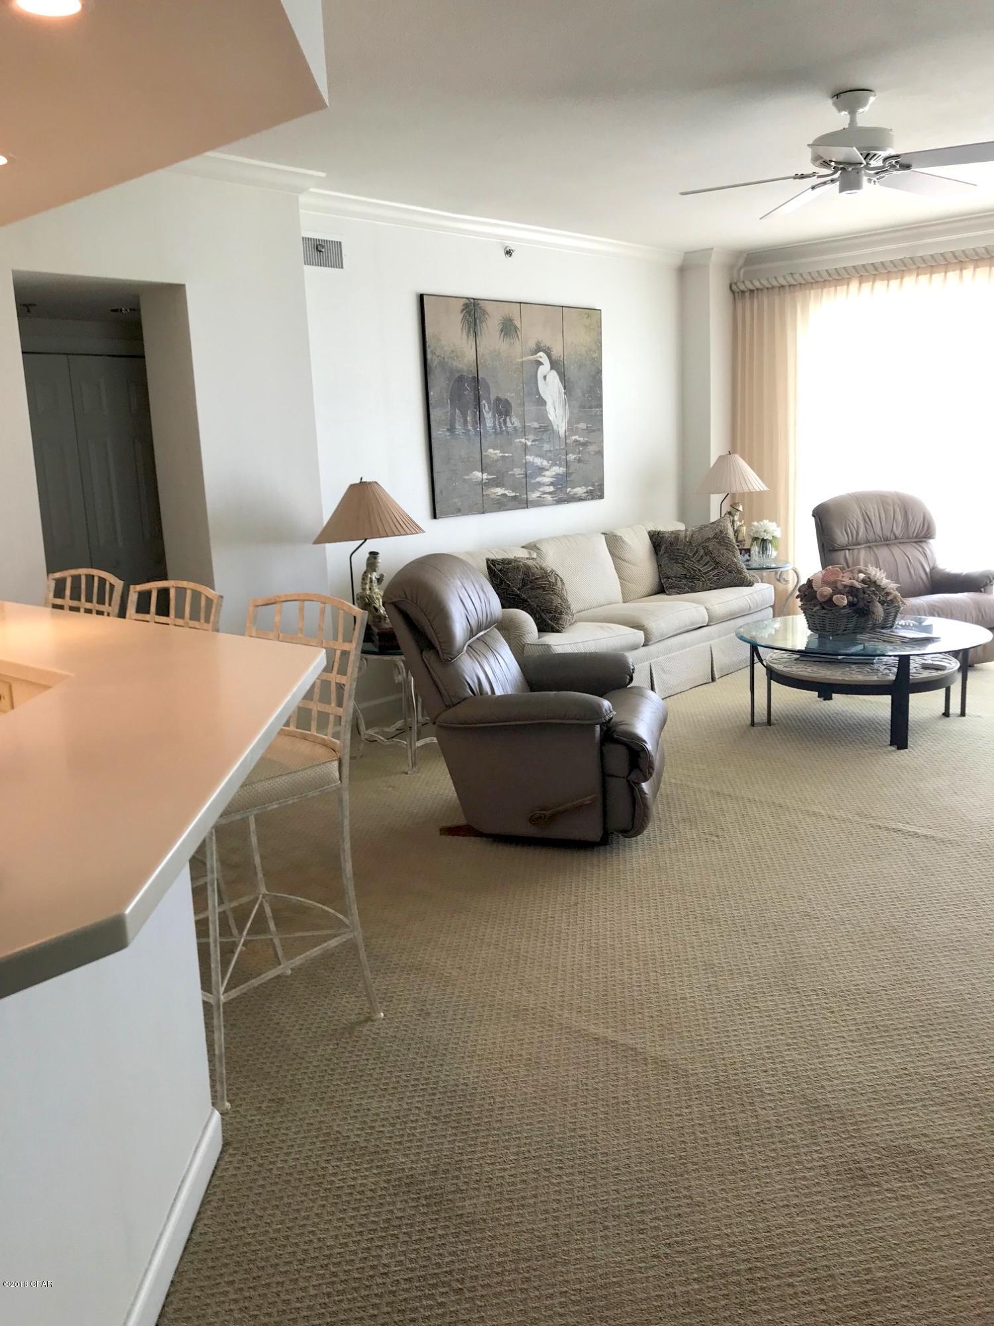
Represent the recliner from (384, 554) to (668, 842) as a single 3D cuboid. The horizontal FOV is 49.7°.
[{"bbox_3d":[0.145,0.089,4.198,1.022,1.051,0.899,0,12,14],"label":"recliner"}]

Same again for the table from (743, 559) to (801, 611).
[{"bbox_3d":[1.742,-0.420,7.513,0.649,0.563,0.649,8,16,41],"label":"table"}]

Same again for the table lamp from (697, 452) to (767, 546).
[{"bbox_3d":[1.645,-1.076,7.489,0.512,0.786,0.512,8,16,43],"label":"table lamp"}]

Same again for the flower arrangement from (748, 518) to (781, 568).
[{"bbox_3d":[1.887,-0.852,7.554,0.232,0.300,0.236,8,16,43],"label":"flower arrangement"}]

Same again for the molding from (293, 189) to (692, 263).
[{"bbox_3d":[0.135,-2.517,6.311,0.087,0.087,3.437,8,16,43],"label":"molding"}]

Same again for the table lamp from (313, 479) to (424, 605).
[{"bbox_3d":[-0.579,-0.463,4.961,0.512,0.777,0.512,-2,11,0],"label":"table lamp"}]

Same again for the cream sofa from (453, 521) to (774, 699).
[{"bbox_3d":[0.682,-0.283,6.310,0.959,0.886,2.325,8,16,41],"label":"cream sofa"}]

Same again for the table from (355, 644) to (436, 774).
[{"bbox_3d":[-0.398,0.169,5.185,0.649,0.563,0.649,-2,12,1],"label":"table"}]

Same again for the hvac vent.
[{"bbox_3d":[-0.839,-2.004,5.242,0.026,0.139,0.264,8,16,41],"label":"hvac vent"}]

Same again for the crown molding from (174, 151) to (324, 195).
[{"bbox_3d":[-1.093,-2.133,4.678,0.087,0.087,0.790,8,16,43],"label":"crown molding"}]

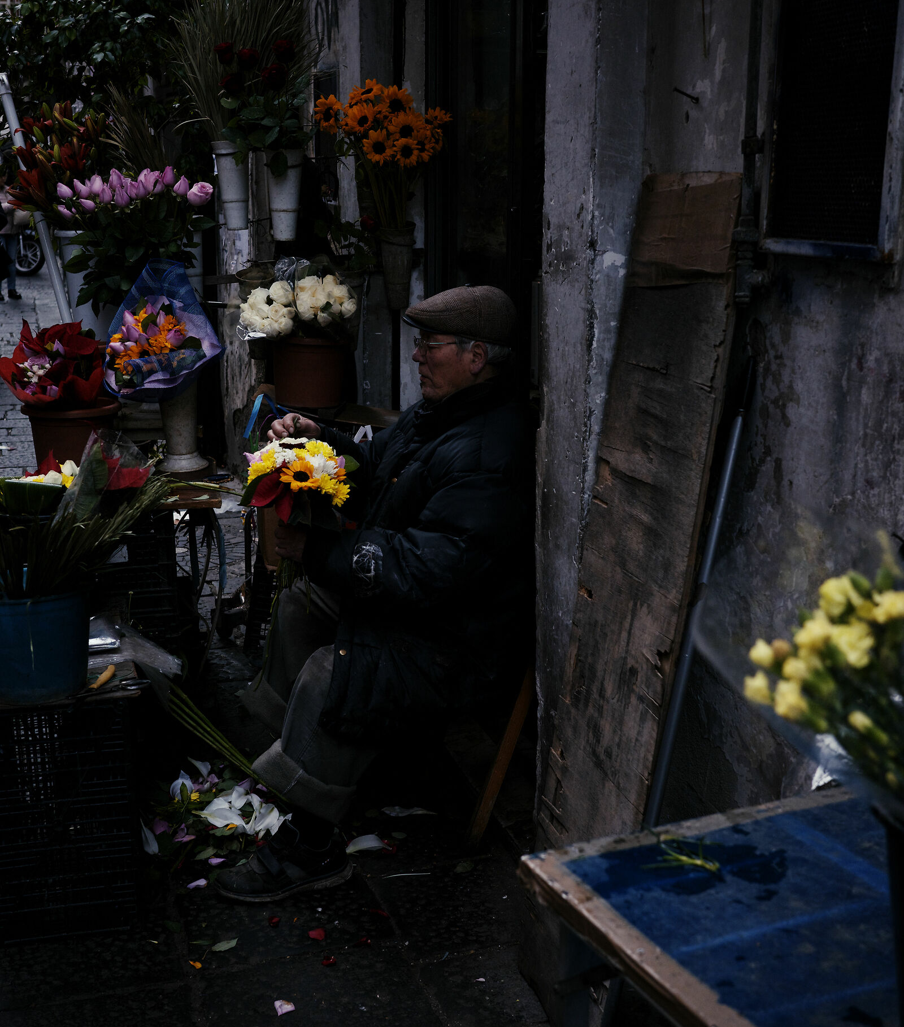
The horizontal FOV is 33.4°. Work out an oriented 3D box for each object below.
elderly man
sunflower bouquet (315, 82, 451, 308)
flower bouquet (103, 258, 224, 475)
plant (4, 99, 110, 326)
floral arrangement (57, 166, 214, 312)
[{"bbox_3d":[-0.195,0.133,3.311,0.730,1.250,0.600,-4,16,-15],"label":"elderly man"},{"bbox_3d":[-0.168,-0.772,3.679,0.320,0.523,0.270,8,18,26],"label":"sunflower bouquet"},{"bbox_3d":[-0.695,-0.353,3.642,0.270,0.508,0.250,4,16,14],"label":"flower bouquet"},{"bbox_3d":[-1.071,-0.785,4.144,0.300,0.658,0.300,-4,16,-16],"label":"plant"},{"bbox_3d":[-0.831,-0.702,3.959,0.390,0.377,0.330,5,17,17],"label":"floral arrangement"}]

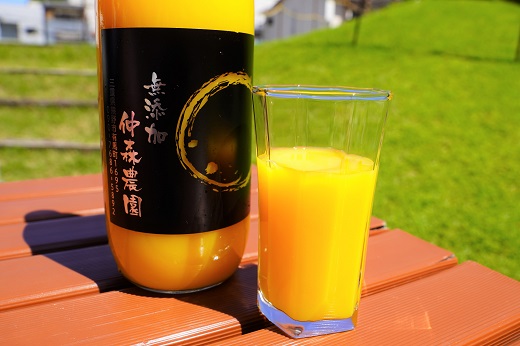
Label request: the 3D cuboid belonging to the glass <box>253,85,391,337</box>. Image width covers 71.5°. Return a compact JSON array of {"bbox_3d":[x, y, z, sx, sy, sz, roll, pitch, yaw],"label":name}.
[{"bbox_3d":[0.028,0.019,0.184,0.064,0.119,0.064,2,15,0],"label":"glass"}]

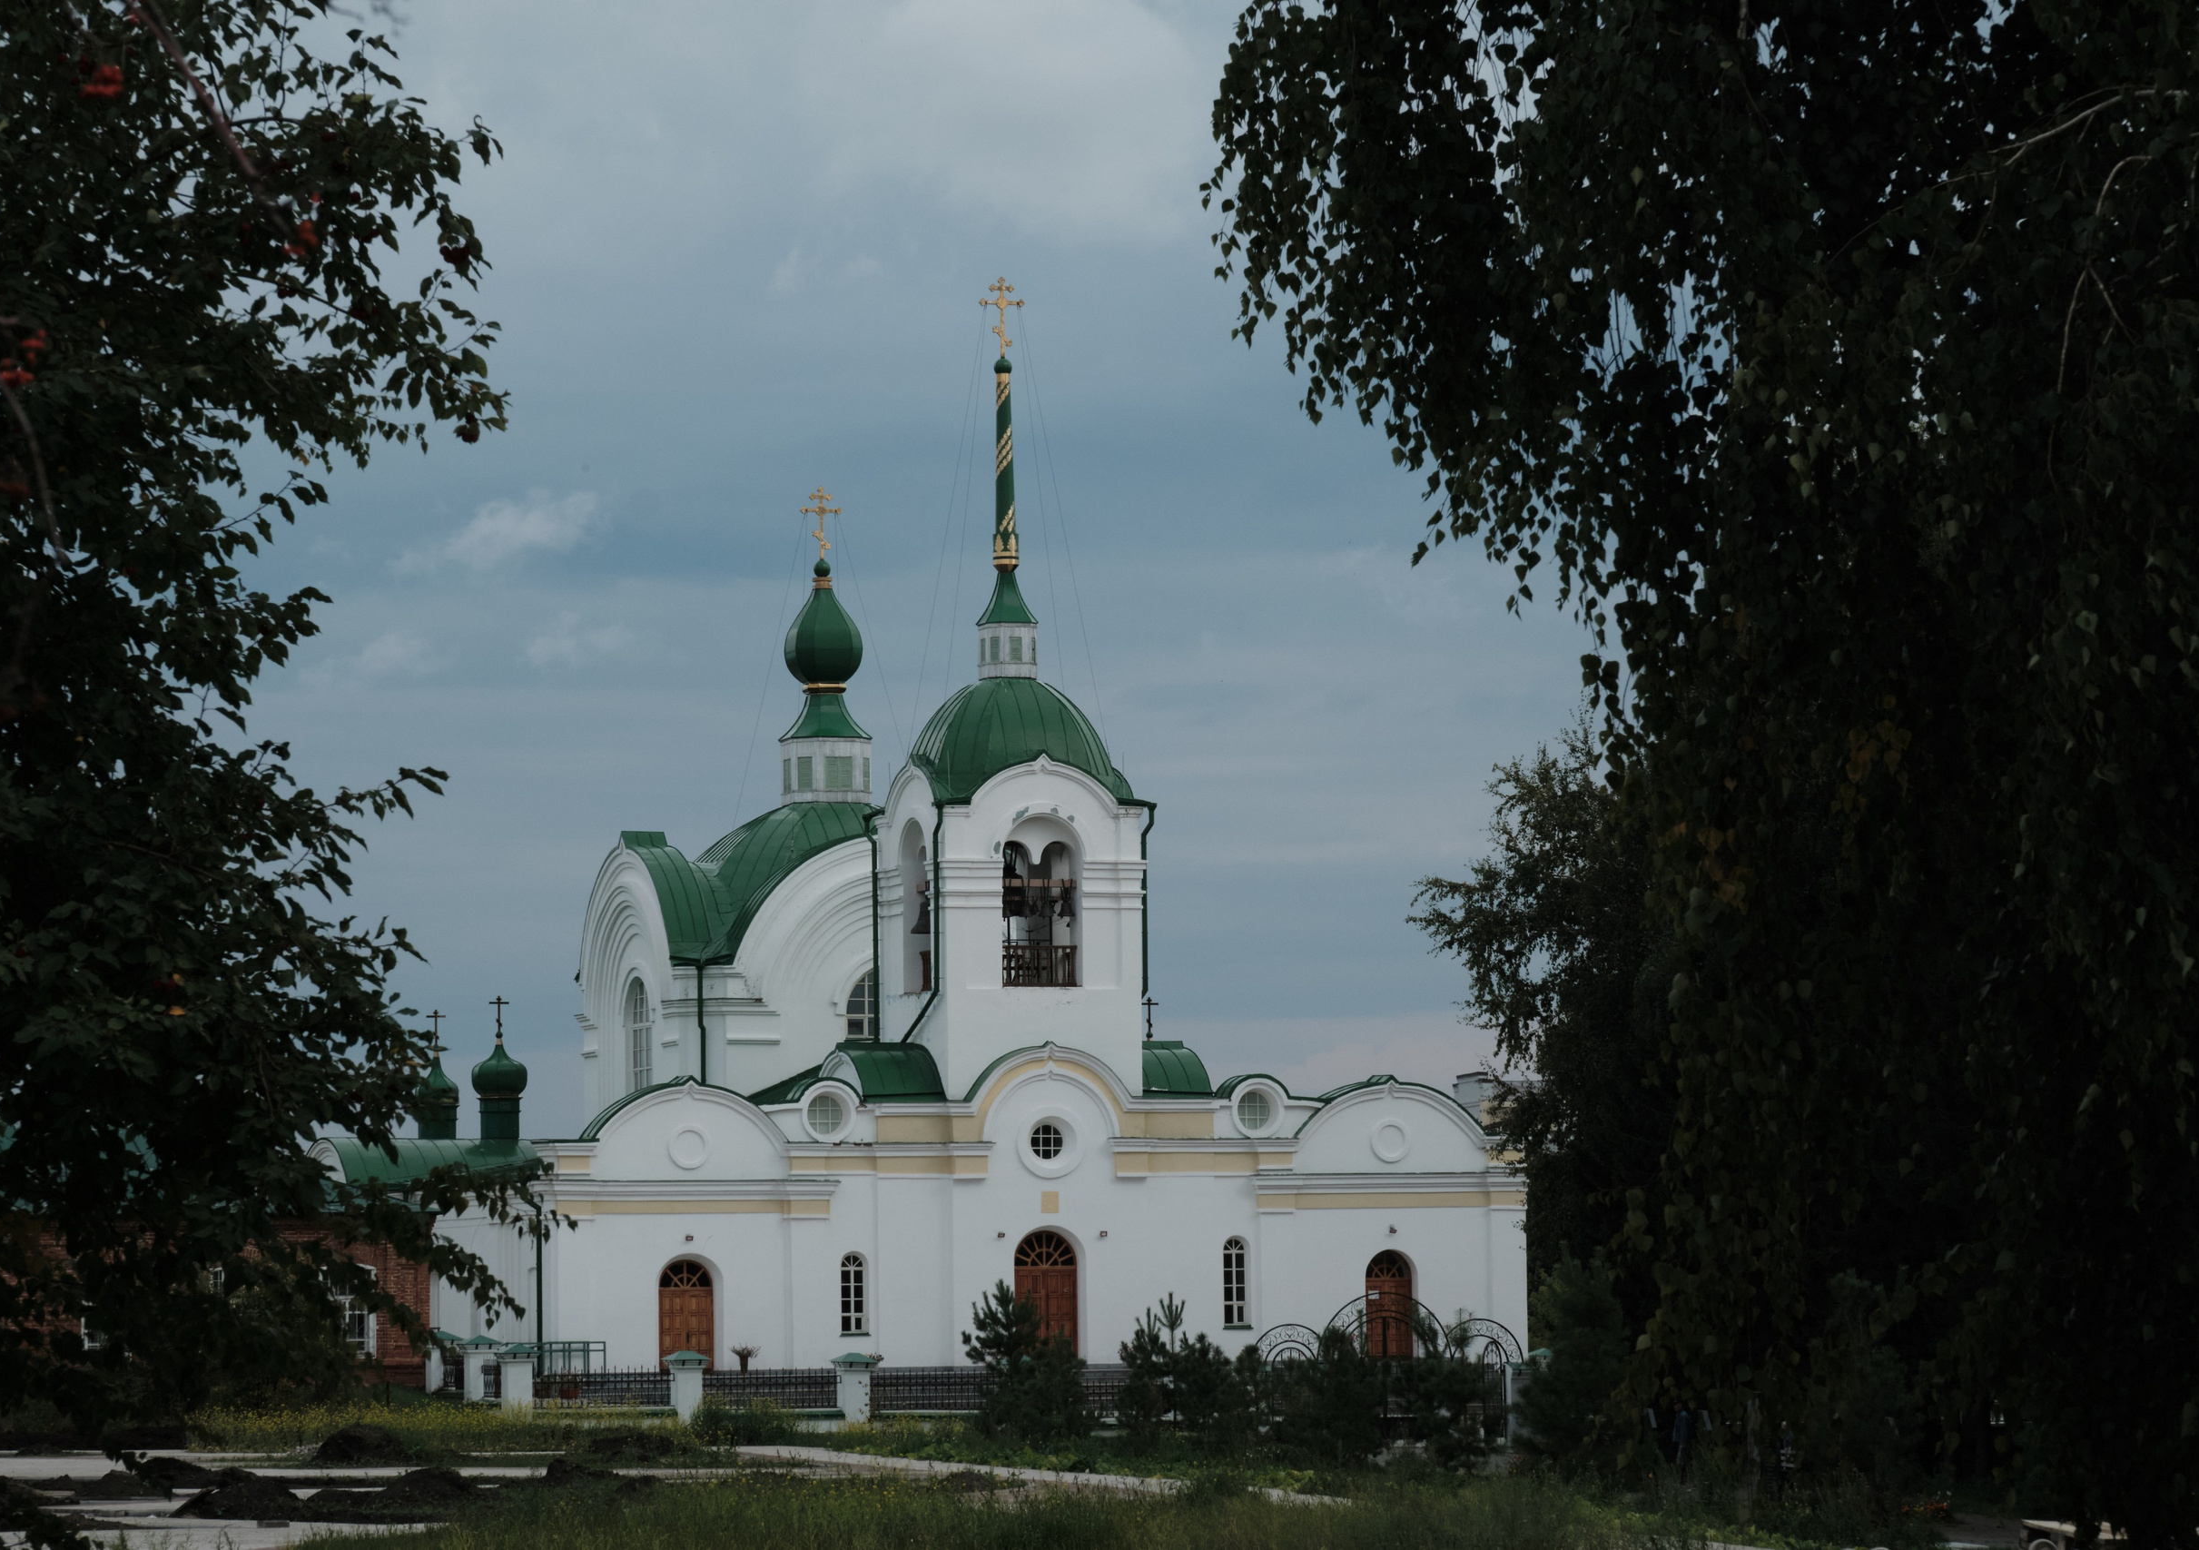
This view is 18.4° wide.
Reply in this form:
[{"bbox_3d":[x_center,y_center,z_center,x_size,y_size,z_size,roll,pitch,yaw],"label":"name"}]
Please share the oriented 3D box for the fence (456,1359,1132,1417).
[{"bbox_3d":[-5.993,14.256,157.812,16.200,1.400,0.500,1,-5,-20],"label":"fence"}]

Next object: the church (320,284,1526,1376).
[{"bbox_3d":[-6.671,2.228,191.660,28.300,29.700,30.000,1,-5,-20],"label":"church"}]

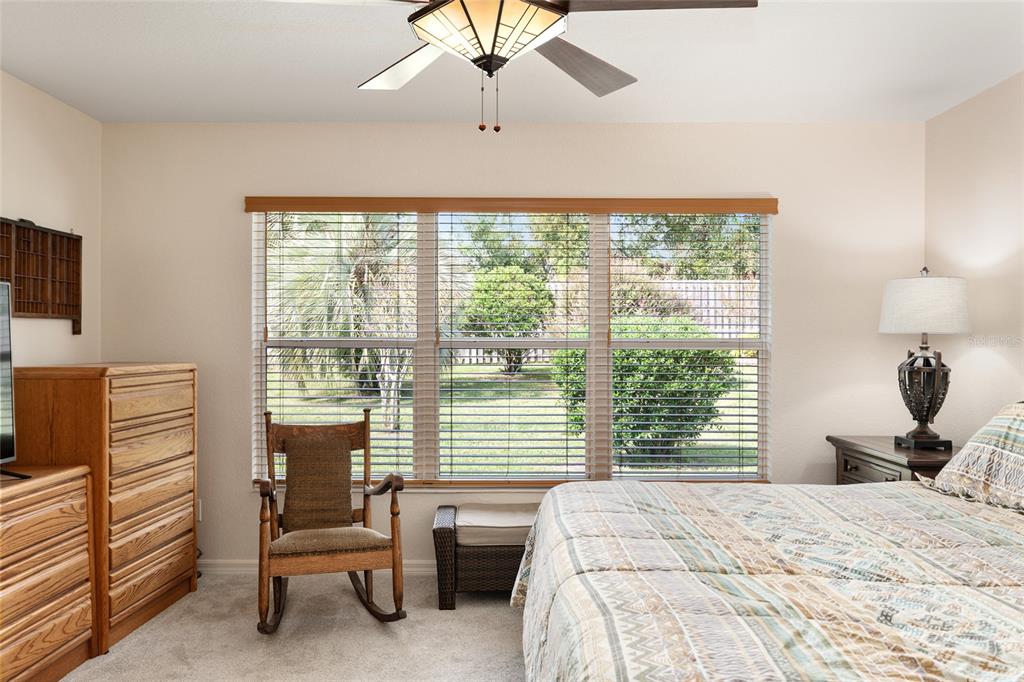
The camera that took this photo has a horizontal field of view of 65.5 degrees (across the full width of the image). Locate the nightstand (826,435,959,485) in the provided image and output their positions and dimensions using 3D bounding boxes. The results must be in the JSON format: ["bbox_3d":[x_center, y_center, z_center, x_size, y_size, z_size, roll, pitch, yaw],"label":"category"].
[{"bbox_3d":[1.940,0.885,3.815,0.520,0.755,0.870,0,0,0],"label":"nightstand"}]

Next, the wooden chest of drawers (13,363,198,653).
[{"bbox_3d":[-1.845,0.688,3.630,0.460,1.155,0.800,0,0,3],"label":"wooden chest of drawers"}]

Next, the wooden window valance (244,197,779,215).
[{"bbox_3d":[0.000,-0.722,4.265,2.830,0.088,0.090,0,0,0],"label":"wooden window valance"}]

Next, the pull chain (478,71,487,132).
[{"bbox_3d":[-0.077,-0.623,2.070,0.018,0.160,0.018,0,0,0],"label":"pull chain"}]

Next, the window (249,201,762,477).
[{"bbox_3d":[0.000,0.013,4.340,2.810,1.510,0.110,0,0,0],"label":"window"}]

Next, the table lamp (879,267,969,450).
[{"bbox_3d":[1.977,0.076,3.820,0.390,0.867,0.390,0,0,0],"label":"table lamp"}]

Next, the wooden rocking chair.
[{"bbox_3d":[-0.840,0.806,3.610,0.620,0.930,0.840,0,0,-17],"label":"wooden rocking chair"}]

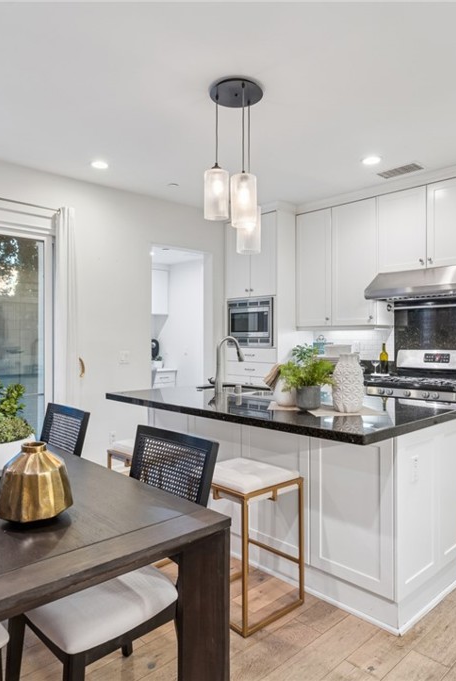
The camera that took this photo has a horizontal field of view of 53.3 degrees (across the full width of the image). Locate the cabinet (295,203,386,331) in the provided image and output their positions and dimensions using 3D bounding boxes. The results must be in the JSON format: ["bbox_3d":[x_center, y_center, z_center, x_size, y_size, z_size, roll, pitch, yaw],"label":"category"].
[{"bbox_3d":[1.192,-0.747,4.764,0.330,1.230,0.945,0,0,-44],"label":"cabinet"}]

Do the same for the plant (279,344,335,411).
[{"bbox_3d":[0.408,0.189,2.350,0.270,0.330,0.280,0,0,0],"label":"plant"}]

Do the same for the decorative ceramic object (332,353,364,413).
[{"bbox_3d":[0.622,0.213,2.366,0.162,0.287,0.162,0,0,-44],"label":"decorative ceramic object"}]

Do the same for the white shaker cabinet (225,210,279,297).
[{"bbox_3d":[0.470,-0.914,5.265,0.630,0.895,0.785,0,0,-44],"label":"white shaker cabinet"}]

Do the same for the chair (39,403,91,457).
[{"bbox_3d":[-1.041,0.816,2.222,0.570,0.920,0.490,0,0,-44],"label":"chair"}]

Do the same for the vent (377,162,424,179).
[{"bbox_3d":[1.463,-1.433,3.869,0.175,0.020,0.335,0,0,-44],"label":"vent"}]

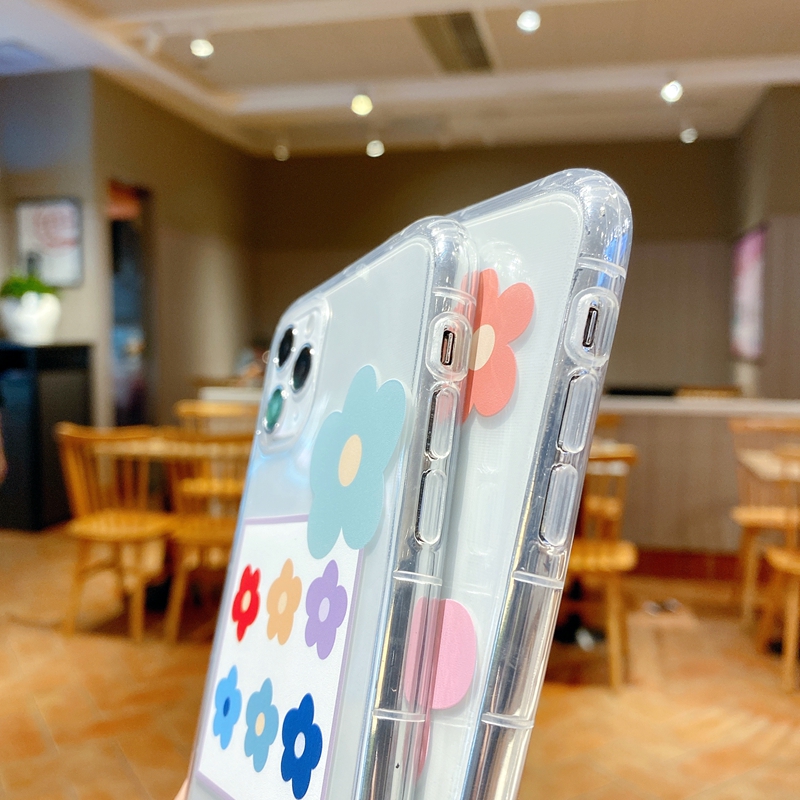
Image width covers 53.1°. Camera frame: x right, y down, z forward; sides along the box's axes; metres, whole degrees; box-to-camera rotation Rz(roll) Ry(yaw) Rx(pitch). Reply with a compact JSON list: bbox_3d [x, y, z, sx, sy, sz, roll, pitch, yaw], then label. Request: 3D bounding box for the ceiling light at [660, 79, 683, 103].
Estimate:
[{"bbox_3d":[1.627,-1.843,4.802,0.125,0.135,0.125,3,6,19],"label":"ceiling light"}]

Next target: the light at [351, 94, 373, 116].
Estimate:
[{"bbox_3d":[-0.249,-1.908,5.181,0.125,0.135,0.125,1,6,-3],"label":"light"}]

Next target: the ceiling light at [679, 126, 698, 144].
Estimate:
[{"bbox_3d":[2.126,-1.949,5.905,0.125,0.125,0.125,3,6,20],"label":"ceiling light"}]

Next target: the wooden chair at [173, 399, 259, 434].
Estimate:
[{"bbox_3d":[-0.911,0.425,3.763,0.440,0.810,0.480,1,6,3],"label":"wooden chair"}]

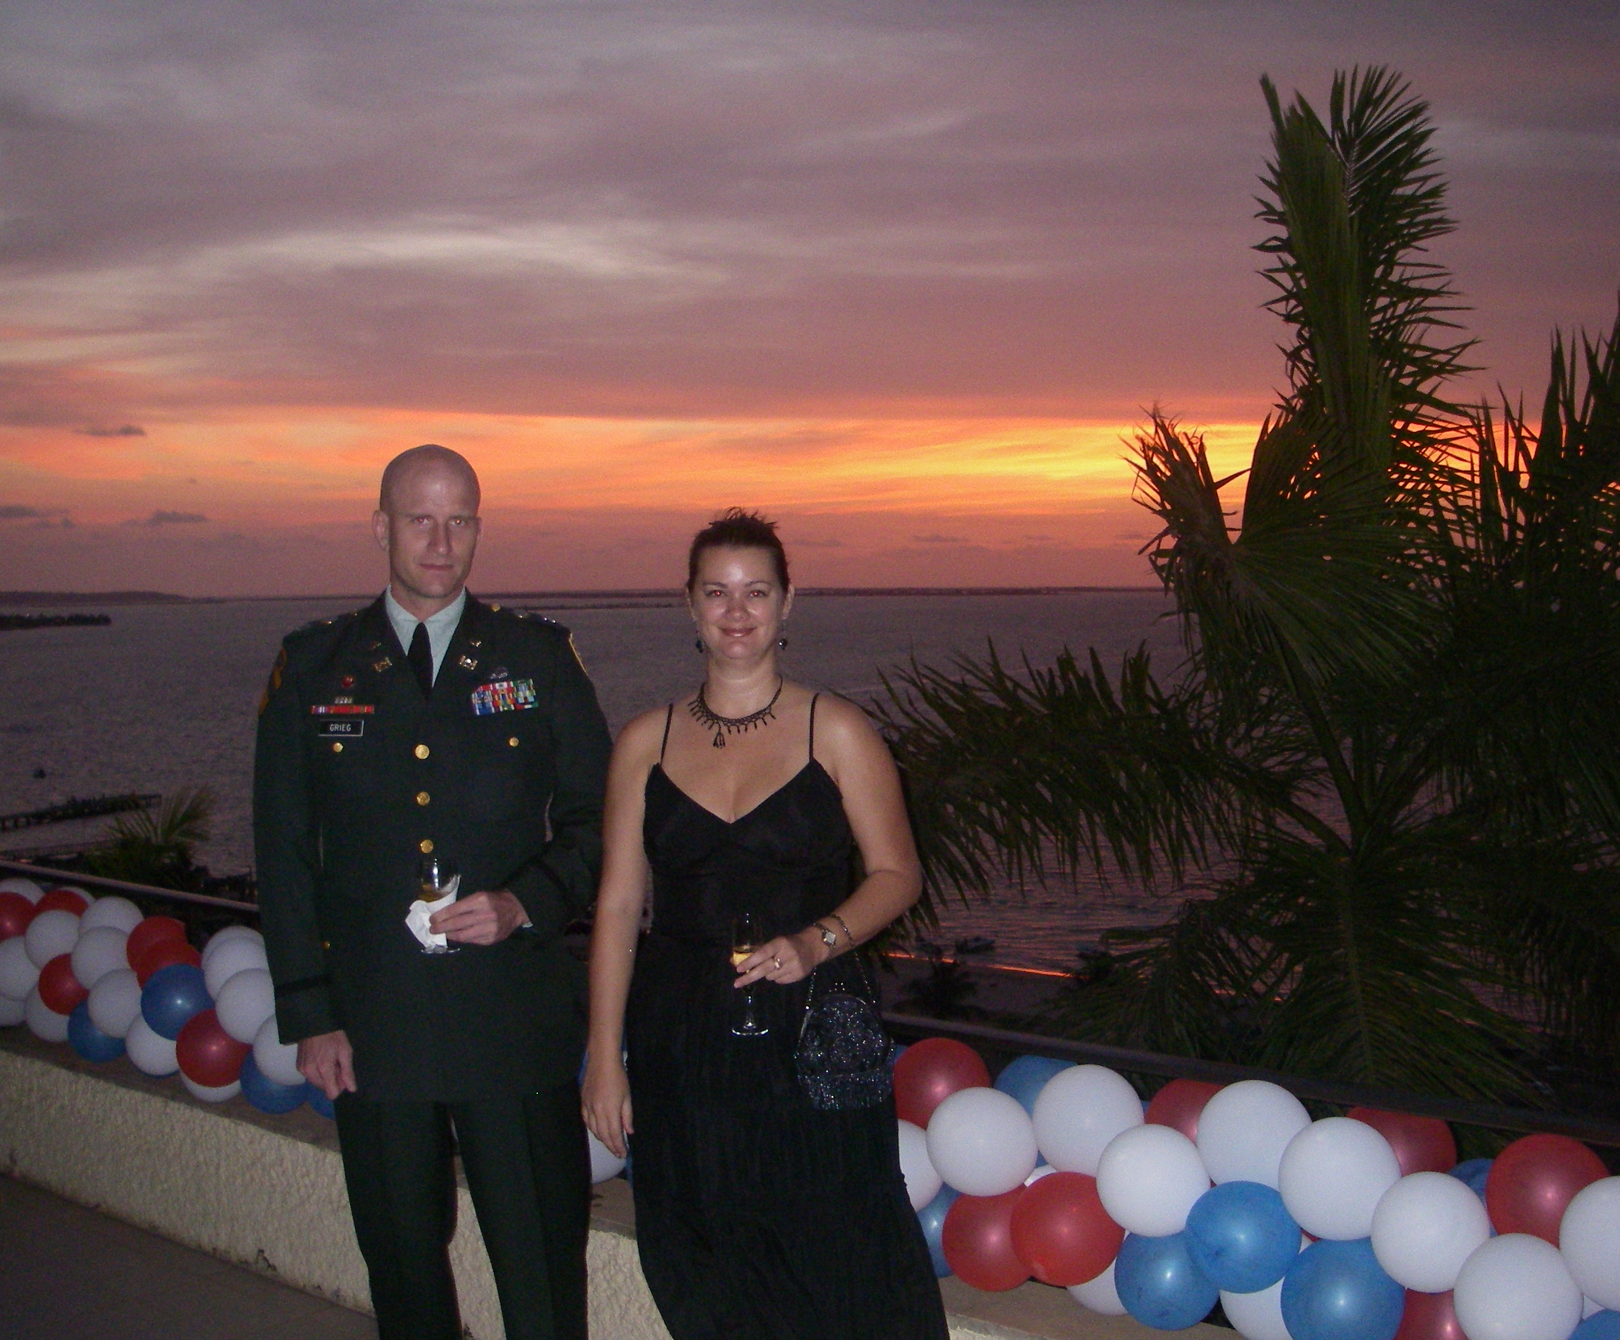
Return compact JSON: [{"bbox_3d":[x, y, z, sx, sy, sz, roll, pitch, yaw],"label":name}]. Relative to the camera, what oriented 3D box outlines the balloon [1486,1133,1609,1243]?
[{"bbox_3d":[1.104,0.787,2.930,0.187,0.194,0.187,-1,2,0],"label":"balloon"}]

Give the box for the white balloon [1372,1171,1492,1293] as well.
[{"bbox_3d":[0.866,0.783,2.732,0.167,0.174,0.171,1,3,41],"label":"white balloon"}]

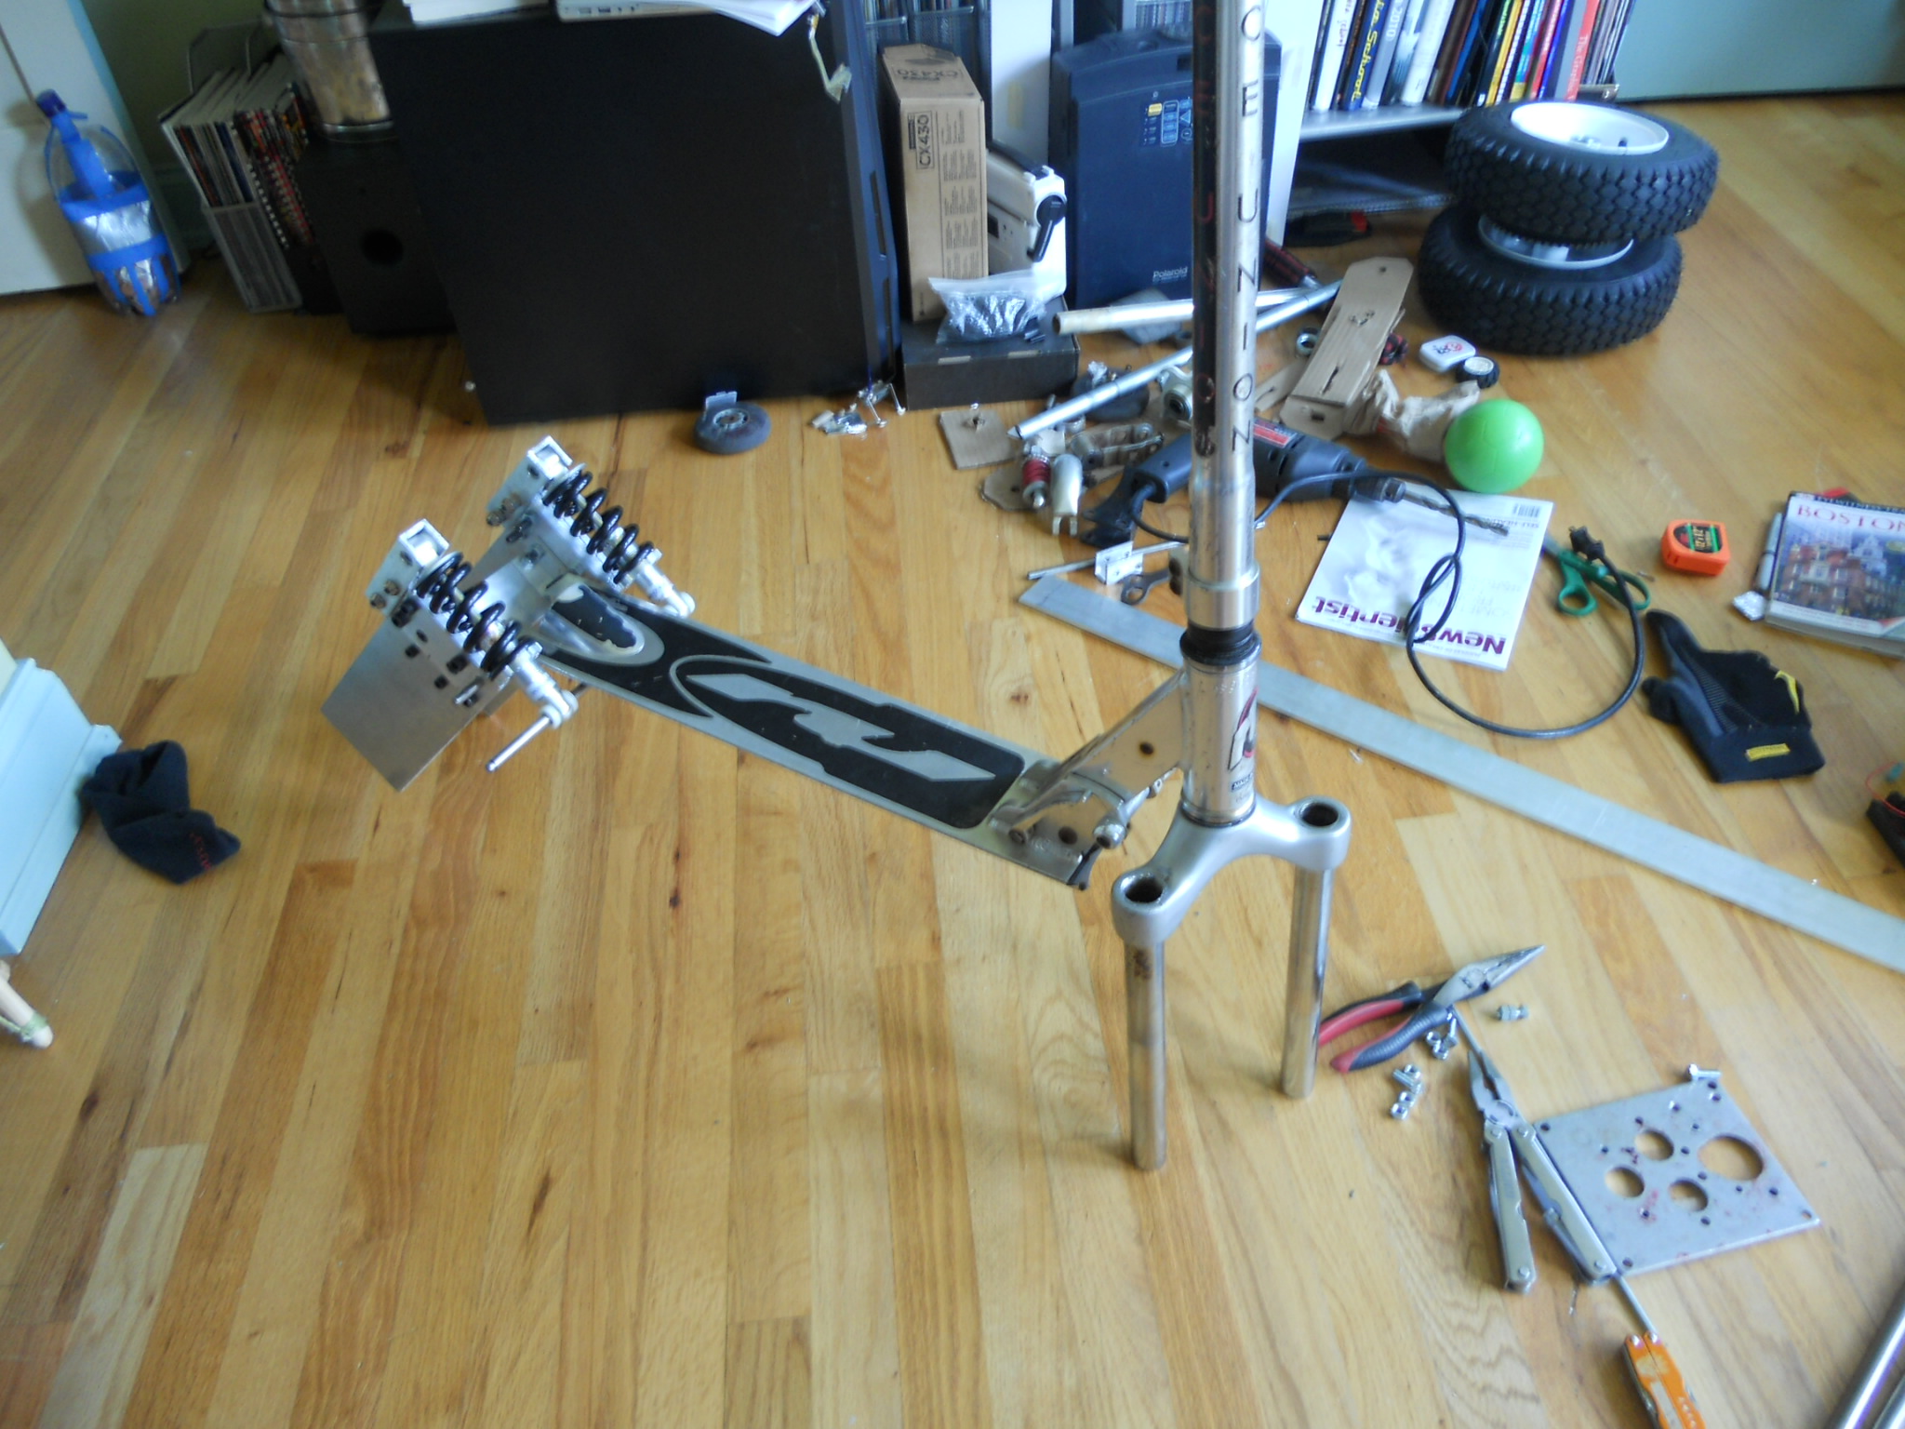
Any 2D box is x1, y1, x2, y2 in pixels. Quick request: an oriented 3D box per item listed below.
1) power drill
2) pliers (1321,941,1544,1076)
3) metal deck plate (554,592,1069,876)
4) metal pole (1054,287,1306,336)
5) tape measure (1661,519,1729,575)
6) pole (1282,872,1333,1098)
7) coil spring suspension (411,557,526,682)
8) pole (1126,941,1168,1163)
[{"bbox_3d":[0.330,-0.241,1.536,0.260,0.070,0.171,19,37,20],"label":"power drill"},{"bbox_3d":[0.361,0.214,1.117,0.208,0.020,0.056,-20,46,-15],"label":"pliers"},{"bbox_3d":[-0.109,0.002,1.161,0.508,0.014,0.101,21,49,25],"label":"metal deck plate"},{"bbox_3d":[0.297,-0.509,1.861,0.377,0.026,0.026,-12,43,-21],"label":"metal pole"},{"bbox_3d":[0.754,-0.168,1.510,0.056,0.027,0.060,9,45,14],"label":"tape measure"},{"bbox_3d":[0.236,0.178,0.999,0.025,0.250,0.025,-7,41,3],"label":"pole"},{"bbox_3d":[-0.387,-0.080,1.193,0.092,0.048,0.048,52,57,-7],"label":"coil spring suspension"},{"bbox_3d":[0.132,0.234,1.004,0.026,0.220,0.026,-7,34,0],"label":"pole"}]

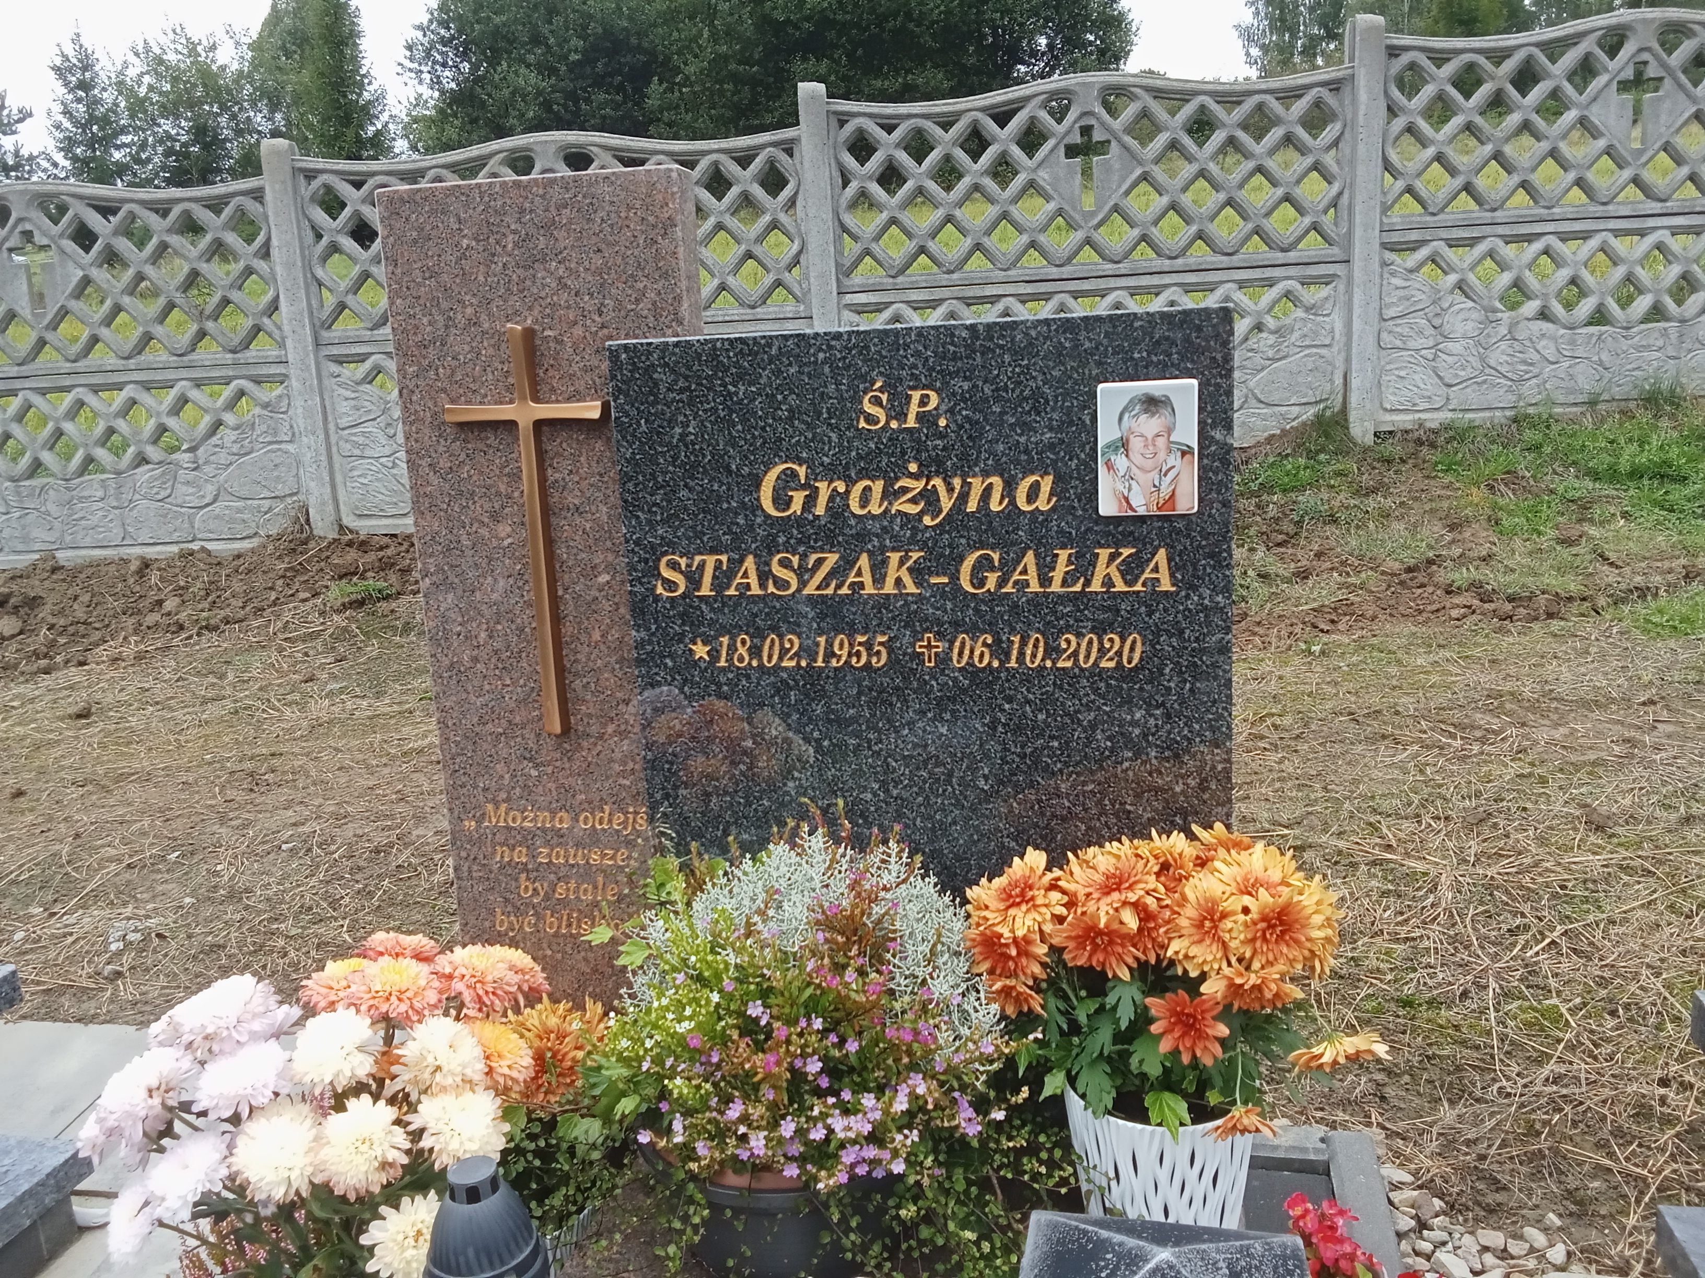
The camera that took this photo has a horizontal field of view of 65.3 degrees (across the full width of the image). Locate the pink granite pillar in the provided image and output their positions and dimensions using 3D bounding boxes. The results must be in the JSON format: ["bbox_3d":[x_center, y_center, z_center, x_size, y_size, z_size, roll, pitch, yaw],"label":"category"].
[{"bbox_3d":[-0.383,-0.003,1.841,0.417,1.209,0.068,0,12,14],"label":"pink granite pillar"}]

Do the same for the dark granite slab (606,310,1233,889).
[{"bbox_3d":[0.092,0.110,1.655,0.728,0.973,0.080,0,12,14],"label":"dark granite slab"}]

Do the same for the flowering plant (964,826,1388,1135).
[{"bbox_3d":[0.331,0.351,1.421,0.420,0.300,0.340,0,12,14],"label":"flowering plant"}]

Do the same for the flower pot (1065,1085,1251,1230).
[{"bbox_3d":[0.341,0.573,1.470,0.210,0.195,0.205,0,12,14],"label":"flower pot"}]

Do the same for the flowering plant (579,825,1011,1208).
[{"bbox_3d":[-0.054,0.341,1.372,0.415,0.310,0.370,0,12,14],"label":"flowering plant"}]

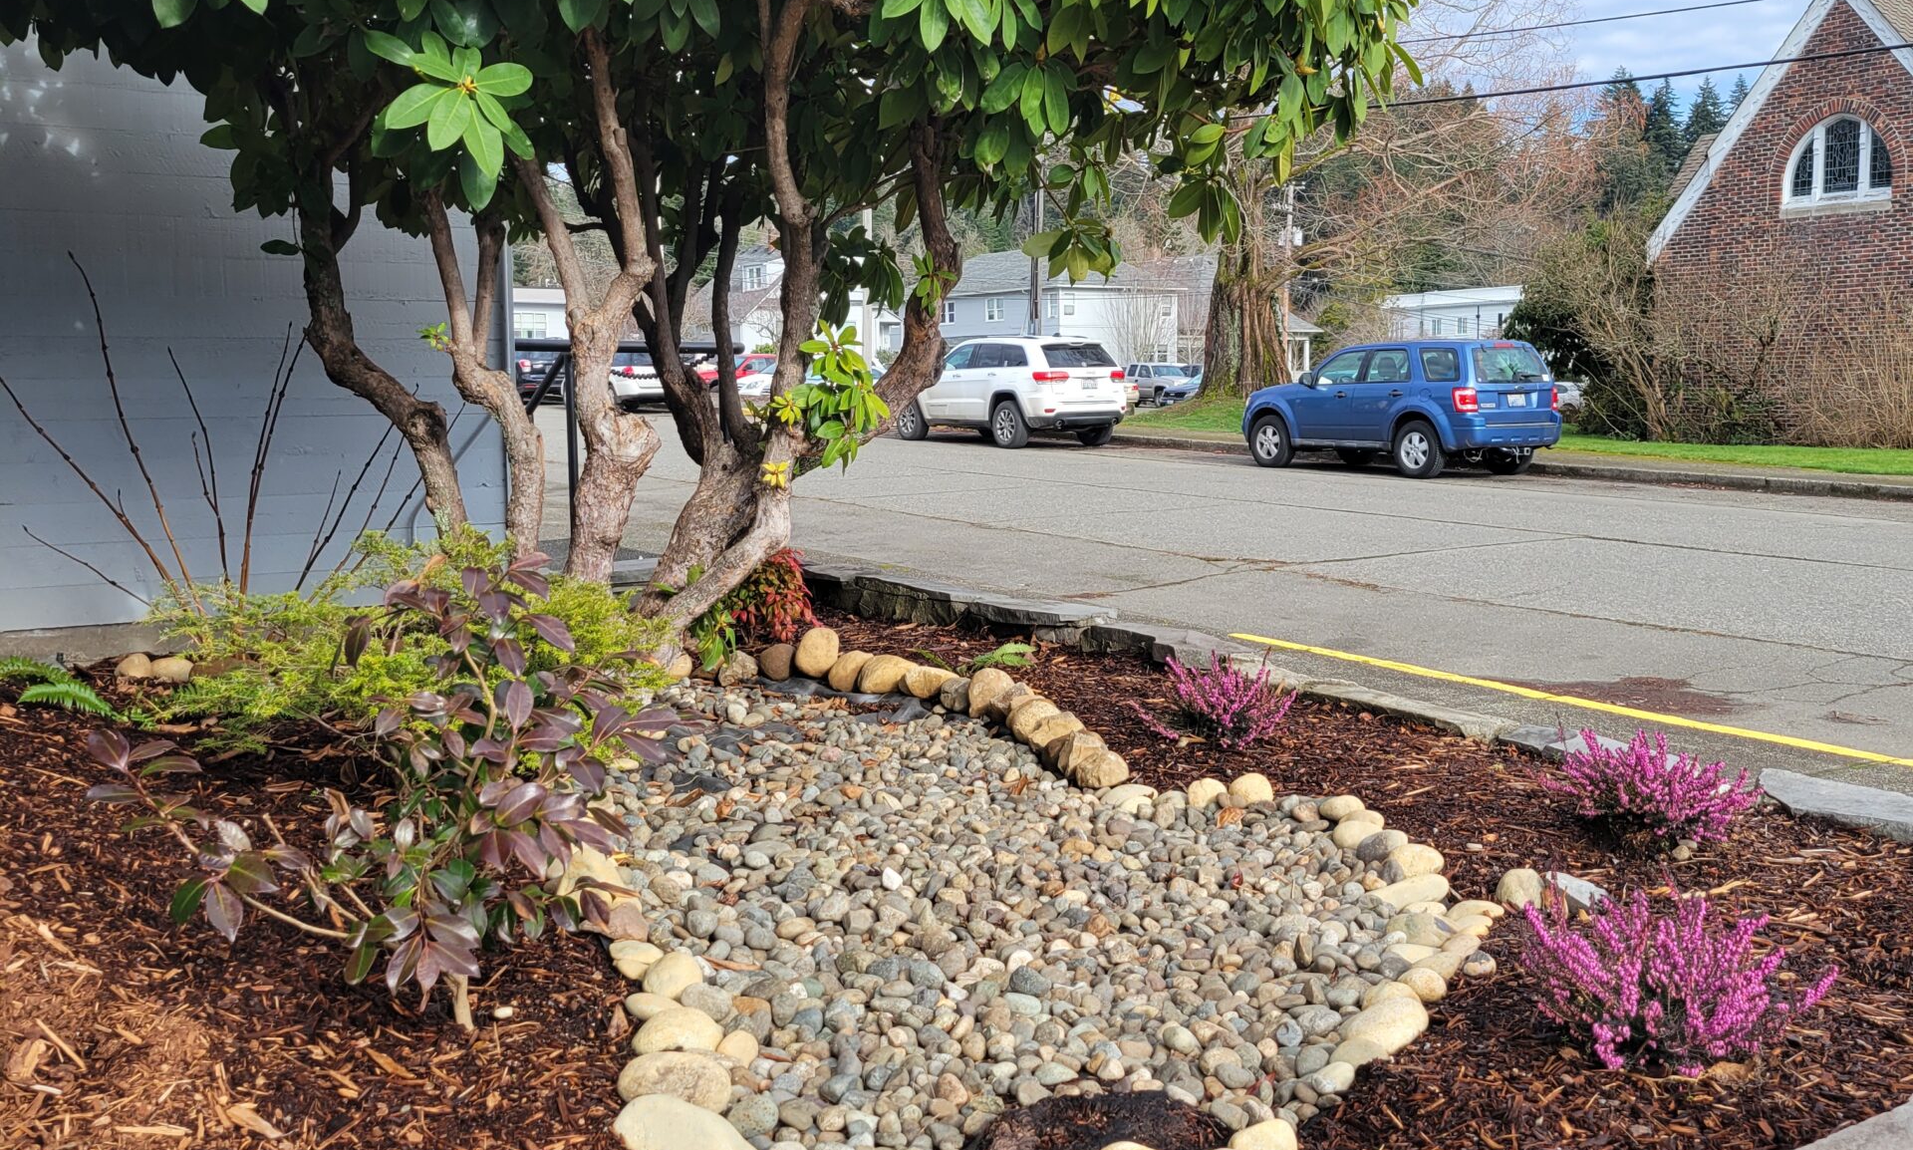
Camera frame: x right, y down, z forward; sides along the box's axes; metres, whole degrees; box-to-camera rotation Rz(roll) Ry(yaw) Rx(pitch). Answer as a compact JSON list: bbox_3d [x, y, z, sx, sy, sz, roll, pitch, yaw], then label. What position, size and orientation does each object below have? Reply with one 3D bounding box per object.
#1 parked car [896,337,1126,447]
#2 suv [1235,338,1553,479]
[{"bbox_3d":[0.779,-3.180,33.195,1.950,1.770,4.820,-5,8,-36],"label":"parked car"},{"bbox_3d":[5.674,-2.225,25.154,1.830,1.720,4.440,-5,8,-34],"label":"suv"}]

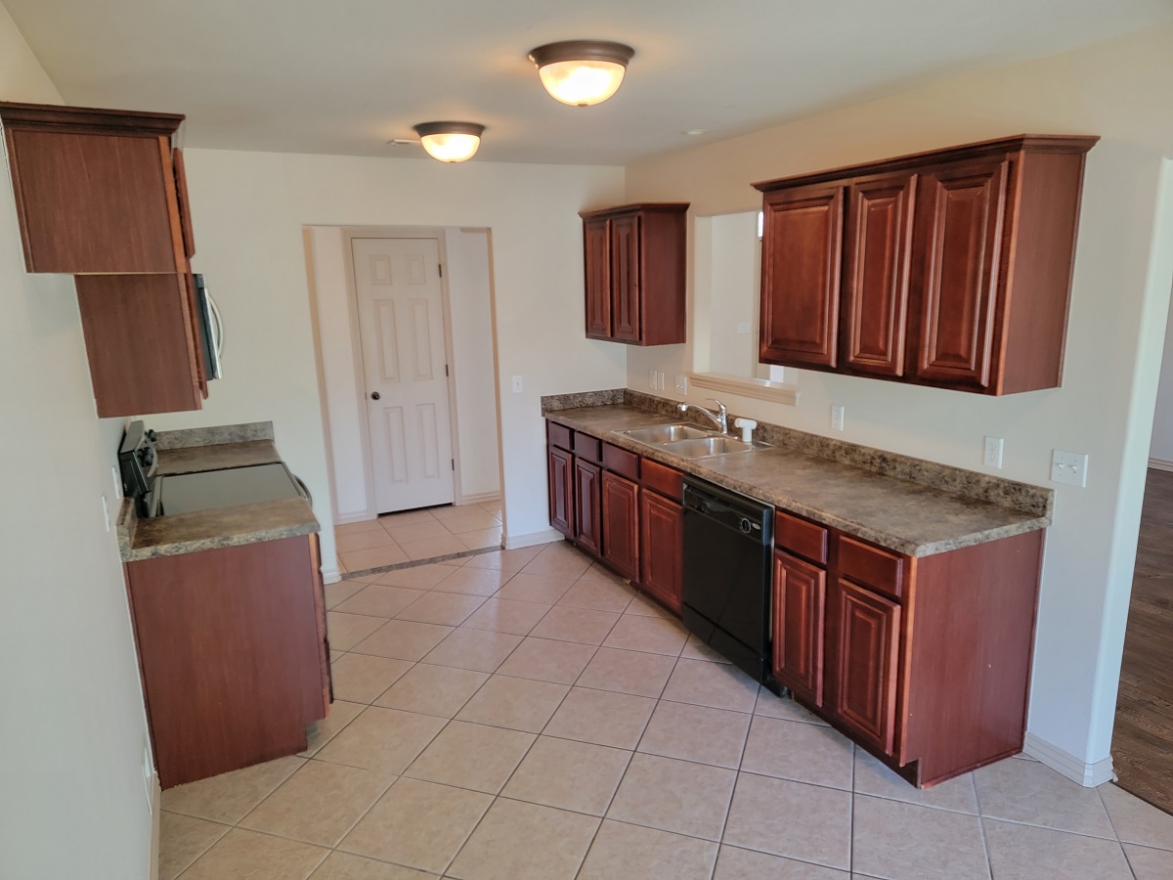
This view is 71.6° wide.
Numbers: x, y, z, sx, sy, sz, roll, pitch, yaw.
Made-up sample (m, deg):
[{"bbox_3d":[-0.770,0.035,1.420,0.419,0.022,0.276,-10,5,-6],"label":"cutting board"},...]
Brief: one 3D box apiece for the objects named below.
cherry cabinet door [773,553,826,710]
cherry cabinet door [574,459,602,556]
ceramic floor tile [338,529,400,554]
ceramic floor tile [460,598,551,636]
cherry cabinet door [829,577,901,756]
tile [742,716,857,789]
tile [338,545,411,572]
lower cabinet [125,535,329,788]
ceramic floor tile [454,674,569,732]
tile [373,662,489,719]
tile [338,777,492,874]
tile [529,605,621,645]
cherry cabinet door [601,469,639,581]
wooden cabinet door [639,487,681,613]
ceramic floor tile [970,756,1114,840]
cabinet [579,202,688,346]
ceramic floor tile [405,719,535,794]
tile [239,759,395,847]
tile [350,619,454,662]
[{"bbox_3d":[0.825,0.721,3.177,0.020,0.540,0.272,-7,14,-26],"label":"cherry cabinet door"},{"bbox_3d":[0.012,0.395,4.769,0.020,0.540,0.310,-7,14,-26],"label":"cherry cabinet door"},{"bbox_3d":[-1.560,0.707,5.644,0.390,0.010,0.385,-7,14,-25],"label":"ceramic floor tile"},{"bbox_3d":[-0.421,0.948,4.352,0.392,0.010,0.392,3,13,19],"label":"ceramic floor tile"},{"bbox_3d":[0.982,0.785,2.868,0.020,0.540,0.274,-7,14,-26],"label":"cherry cabinet door"},{"bbox_3d":[0.818,1.194,3.120,0.394,0.010,0.394,3,13,19],"label":"tile"},{"bbox_3d":[-1.391,0.779,5.318,0.388,0.010,0.380,-7,14,-25],"label":"tile"},{"bbox_3d":[-1.365,0.779,3.176,0.625,0.878,0.381,-7,14,-25],"label":"lower cabinet"},{"bbox_3d":[-0.309,1.139,3.513,0.394,0.010,0.394,3,13,19],"label":"ceramic floor tile"},{"bbox_3d":[-0.683,1.121,3.642,0.394,0.010,0.394,3,13,19],"label":"tile"},{"bbox_3d":[-0.568,1.302,2.765,0.392,0.010,0.392,3,13,19],"label":"tile"},{"bbox_3d":[-0.048,0.965,4.223,0.392,0.010,0.392,3,13,19],"label":"tile"},{"bbox_3d":[0.184,0.464,4.433,0.020,0.540,0.390,-7,14,-26],"label":"cherry cabinet door"},{"bbox_3d":[0.374,0.540,4.059,0.020,0.540,0.366,-7,14,-26],"label":"wooden cabinet door"},{"bbox_3d":[1.577,1.234,2.849,0.392,0.010,0.392,3,13,19],"label":"ceramic floor tile"},{"bbox_3d":[0.277,-1.016,5.035,0.343,0.802,0.798,-7,14,-25],"label":"cabinet"},{"bbox_3d":[-0.440,1.222,3.139,0.395,0.010,0.395,3,13,19],"label":"ceramic floor tile"},{"bbox_3d":[-0.948,1.288,2.902,0.395,0.010,0.395,3,13,19],"label":"tile"},{"bbox_3d":[-0.929,1.022,4.145,0.392,0.010,0.392,3,13,19],"label":"tile"}]

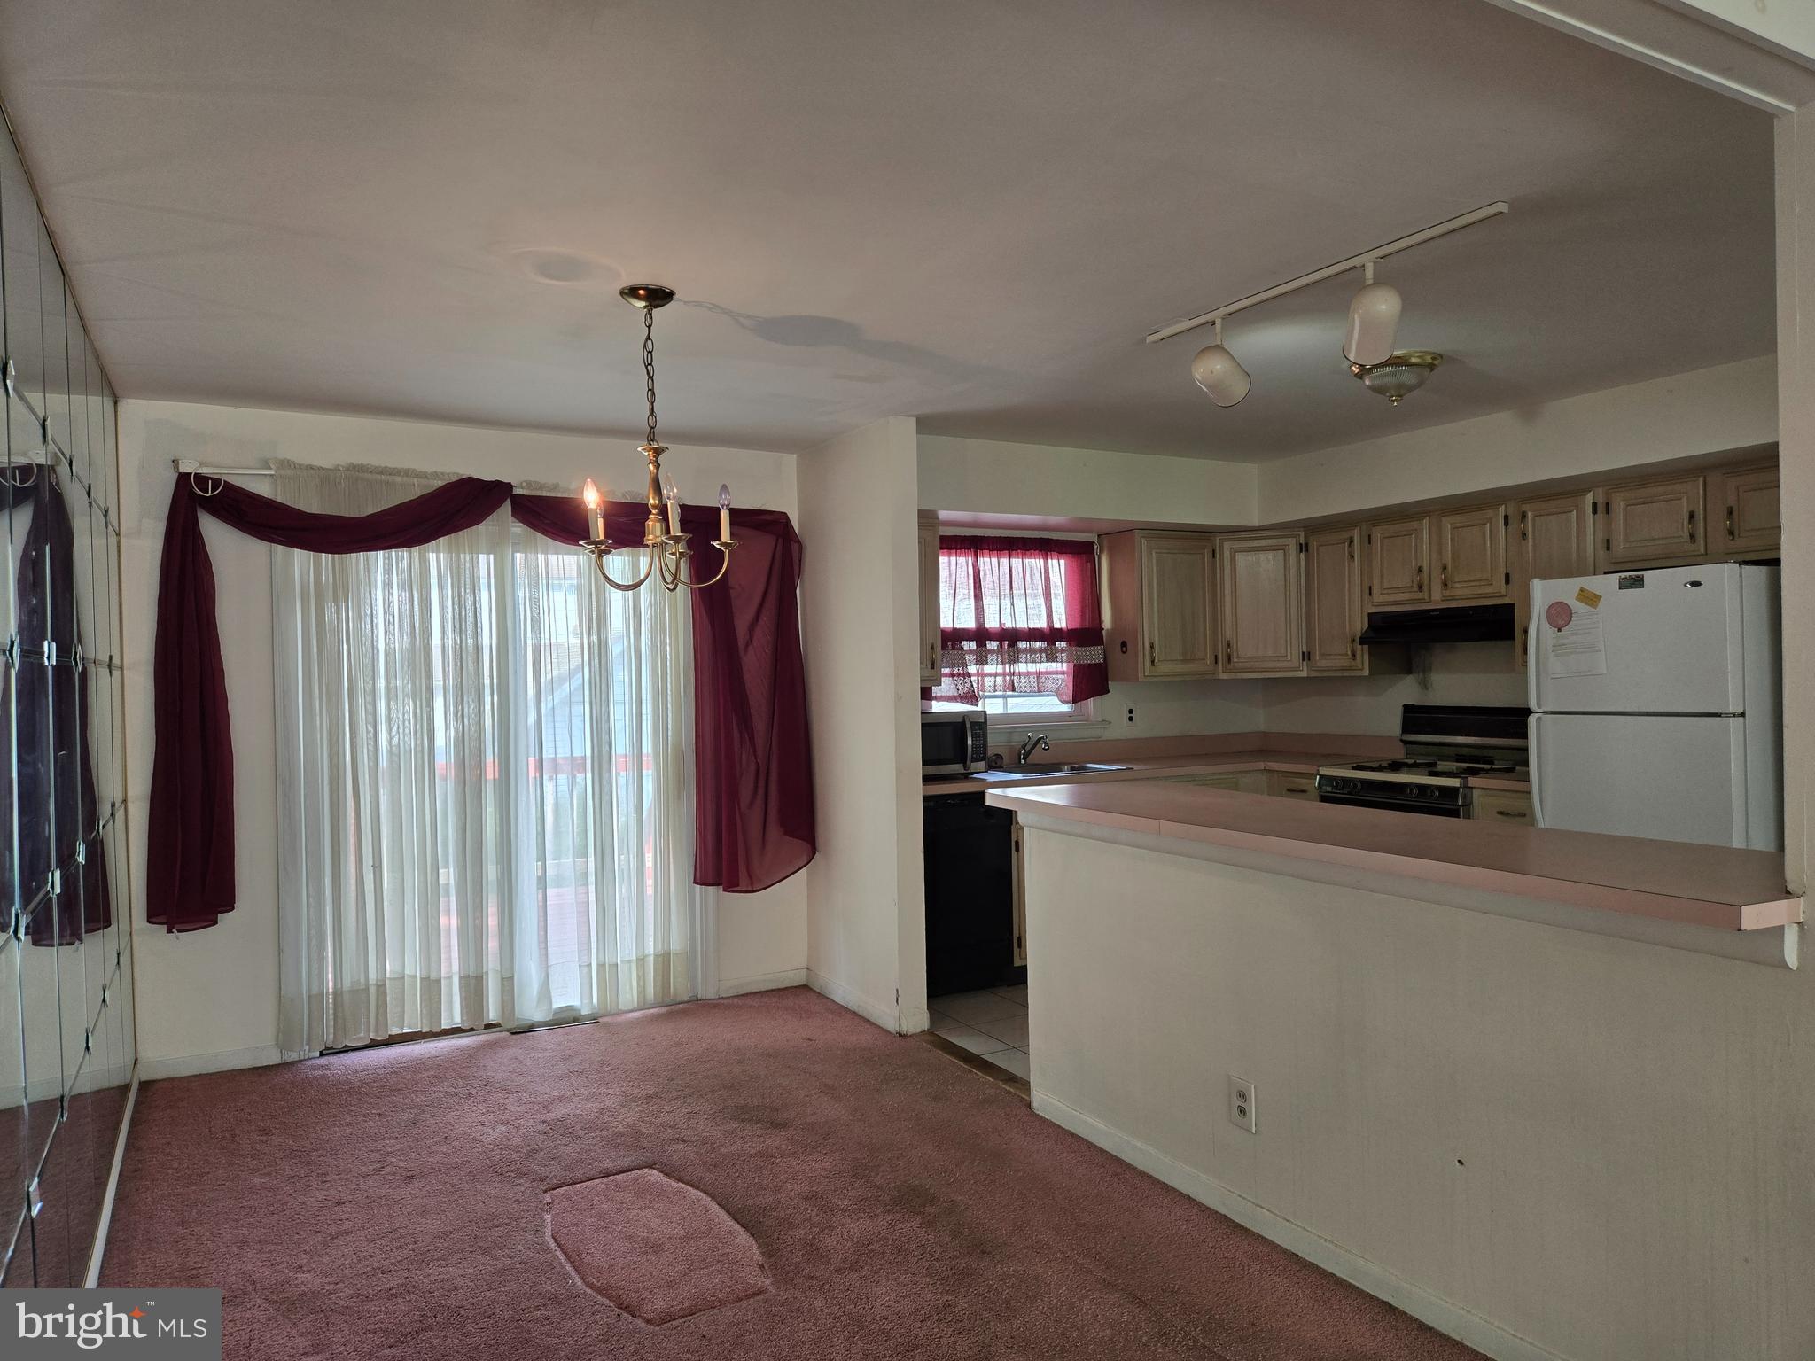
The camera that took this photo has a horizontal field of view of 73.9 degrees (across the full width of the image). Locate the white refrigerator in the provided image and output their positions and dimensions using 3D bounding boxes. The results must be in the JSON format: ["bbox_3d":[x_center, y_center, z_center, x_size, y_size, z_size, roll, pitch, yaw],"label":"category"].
[{"bbox_3d":[2.881,0.481,4.446,0.770,1.735,0.760,-1,1,-29],"label":"white refrigerator"}]

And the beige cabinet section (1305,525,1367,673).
[{"bbox_3d":[2.291,-0.409,6.176,0.317,0.753,0.385,-2,1,-30],"label":"beige cabinet section"}]

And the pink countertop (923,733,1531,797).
[{"bbox_3d":[1.360,0.403,5.285,2.720,0.155,2.150,-1,1,-29],"label":"pink countertop"}]

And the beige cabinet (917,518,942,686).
[{"bbox_3d":[-0.100,-0.348,5.520,0.435,0.761,0.310,-1,1,-29],"label":"beige cabinet"}]

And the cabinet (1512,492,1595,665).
[{"bbox_3d":[2.837,-0.401,5.106,0.320,0.750,0.385,-1,1,-29],"label":"cabinet"}]

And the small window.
[{"bbox_3d":[0.559,-0.289,5.998,1.110,0.830,0.080,-1,1,-29],"label":"small window"}]

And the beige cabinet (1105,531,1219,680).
[{"bbox_3d":[1.311,-0.382,6.305,0.545,0.761,0.320,-1,1,-29],"label":"beige cabinet"}]

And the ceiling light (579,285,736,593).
[{"bbox_3d":[-0.656,-0.616,3.092,0.410,0.775,0.410,-1,1,-29],"label":"ceiling light"}]

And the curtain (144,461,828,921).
[{"bbox_3d":[-1.553,0.080,4.845,2.532,1.670,0.140,-1,1,-29],"label":"curtain"}]

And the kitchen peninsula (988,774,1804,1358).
[{"bbox_3d":[1.087,0.880,3.040,0.630,1.052,2.200,-1,1,-29],"label":"kitchen peninsula"}]

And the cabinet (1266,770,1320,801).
[{"bbox_3d":[2.171,0.890,6.077,0.610,0.880,0.420,-1,1,-29],"label":"cabinet"}]

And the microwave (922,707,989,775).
[{"bbox_3d":[0.071,0.282,5.597,0.480,0.285,0.370,-1,1,-29],"label":"microwave"}]

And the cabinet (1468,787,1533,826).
[{"bbox_3d":[2.738,0.892,5.053,0.610,0.880,0.385,-1,1,-29],"label":"cabinet"}]

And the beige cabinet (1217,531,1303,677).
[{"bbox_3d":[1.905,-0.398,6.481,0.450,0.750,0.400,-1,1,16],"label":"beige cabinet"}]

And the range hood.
[{"bbox_3d":[2.513,-0.252,5.551,0.420,0.156,0.760,-1,1,-29],"label":"range hood"}]

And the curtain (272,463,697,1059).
[{"bbox_3d":[-1.617,0.286,4.844,1.603,2.210,0.100,-1,1,-29],"label":"curtain"}]

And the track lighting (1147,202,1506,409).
[{"bbox_3d":[1.031,-0.903,3.094,0.200,0.262,1.143,-1,1,-29],"label":"track lighting"}]

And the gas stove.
[{"bbox_3d":[2.413,0.737,5.530,0.670,1.200,0.760,-1,1,-29],"label":"gas stove"}]

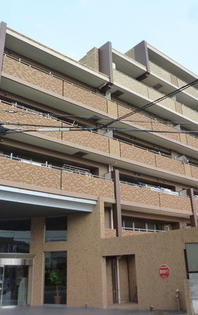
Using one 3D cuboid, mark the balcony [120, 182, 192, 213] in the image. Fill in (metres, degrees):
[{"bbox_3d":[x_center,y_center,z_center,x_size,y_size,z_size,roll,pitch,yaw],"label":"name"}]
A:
[{"bbox_3d":[3.801,3.077,21.822,7.577,1.277,1.400,15,-26,-37],"label":"balcony"}]

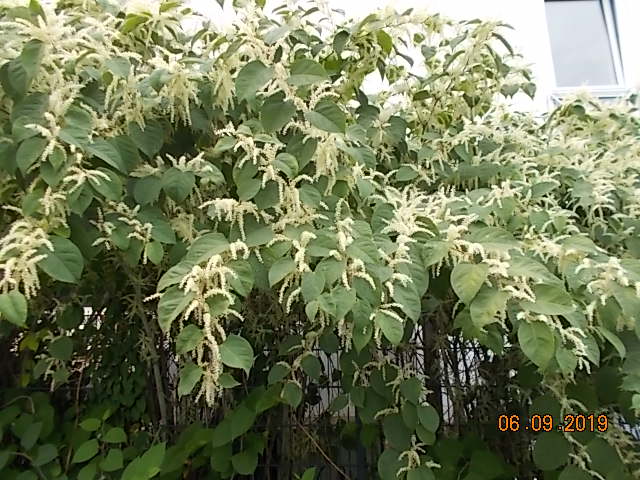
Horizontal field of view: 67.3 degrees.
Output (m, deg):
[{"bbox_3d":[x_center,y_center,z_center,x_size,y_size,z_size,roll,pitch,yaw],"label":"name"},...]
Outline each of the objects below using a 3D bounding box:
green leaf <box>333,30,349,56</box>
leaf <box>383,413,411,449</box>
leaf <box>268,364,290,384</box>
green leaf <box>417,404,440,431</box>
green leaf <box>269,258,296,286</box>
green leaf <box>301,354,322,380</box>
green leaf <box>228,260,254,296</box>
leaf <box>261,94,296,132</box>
[{"bbox_3d":[0.090,-0.858,2.100,0.066,0.114,0.030,11,22,-2],"label":"green leaf"},{"bbox_3d":[0.342,0.857,2.150,0.119,0.160,0.030,0,-30,9],"label":"leaf"},{"bbox_3d":[-0.177,0.588,2.100,0.111,0.082,0.024,-34,-26,-26],"label":"leaf"},{"bbox_3d":[0.485,0.798,2.150,0.095,0.129,0.030,-22,-30,-6],"label":"green leaf"},{"bbox_3d":[-0.156,0.135,2.000,0.092,0.159,0.030,33,-28,22],"label":"green leaf"},{"bbox_3d":[-0.035,0.517,1.950,0.081,0.116,0.030,-24,-24,-13],"label":"green leaf"},{"bbox_3d":[-0.265,0.126,1.620,0.089,0.138,0.030,-24,-23,-22],"label":"green leaf"},{"bbox_3d":[-0.186,-0.566,2.150,0.151,0.192,0.030,13,-14,-2],"label":"leaf"}]

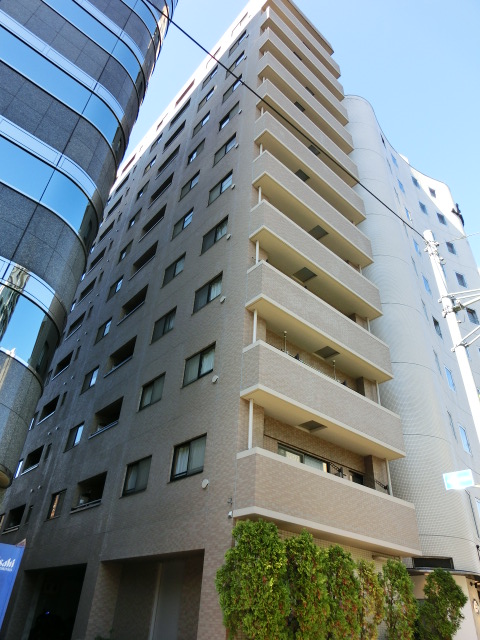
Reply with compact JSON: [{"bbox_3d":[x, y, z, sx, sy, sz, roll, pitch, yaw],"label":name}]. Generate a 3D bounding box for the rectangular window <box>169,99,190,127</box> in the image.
[{"bbox_3d":[-4.275,-14.691,31.750,0.200,0.863,2.411,29,-44,-30],"label":"rectangular window"}]

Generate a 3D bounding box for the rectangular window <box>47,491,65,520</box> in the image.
[{"bbox_3d":[-7.481,7.627,18.194,0.200,1.050,1.510,29,-43,-31],"label":"rectangular window"}]

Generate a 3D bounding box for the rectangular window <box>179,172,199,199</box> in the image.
[{"bbox_3d":[-2.531,-6.802,22.569,0.150,1.016,1.508,29,-44,-30],"label":"rectangular window"}]

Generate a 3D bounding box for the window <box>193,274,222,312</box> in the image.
[{"bbox_3d":[-1.129,-0.916,15.568,0.150,1.030,1.530,29,-44,-30],"label":"window"}]

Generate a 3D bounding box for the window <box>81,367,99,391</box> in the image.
[{"bbox_3d":[-7.160,2.880,21.277,0.150,1.005,1.497,29,-43,-31],"label":"window"}]

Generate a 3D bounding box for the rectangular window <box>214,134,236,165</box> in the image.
[{"bbox_3d":[-0.672,-7.814,20.453,0.150,1.004,1.543,29,-43,-31],"label":"rectangular window"}]

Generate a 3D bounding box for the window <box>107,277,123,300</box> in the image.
[{"bbox_3d":[-6.976,-1.783,25.043,0.150,1.005,1.405,29,-44,-30],"label":"window"}]

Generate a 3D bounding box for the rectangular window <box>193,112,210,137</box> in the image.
[{"bbox_3d":[-2.244,-11.488,26.043,0.150,1.016,1.508,29,-44,-30],"label":"rectangular window"}]

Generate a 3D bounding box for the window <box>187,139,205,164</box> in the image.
[{"bbox_3d":[-2.333,-8.964,23.853,0.150,1.004,1.543,29,-43,-31],"label":"window"}]

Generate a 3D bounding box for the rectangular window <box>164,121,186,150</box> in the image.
[{"bbox_3d":[-4.418,-12.348,30.013,0.200,0.863,2.411,29,-44,-30],"label":"rectangular window"}]

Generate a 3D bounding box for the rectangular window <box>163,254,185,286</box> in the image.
[{"bbox_3d":[-2.754,-2.090,18.832,0.150,1.004,1.543,29,-43,-31],"label":"rectangular window"}]

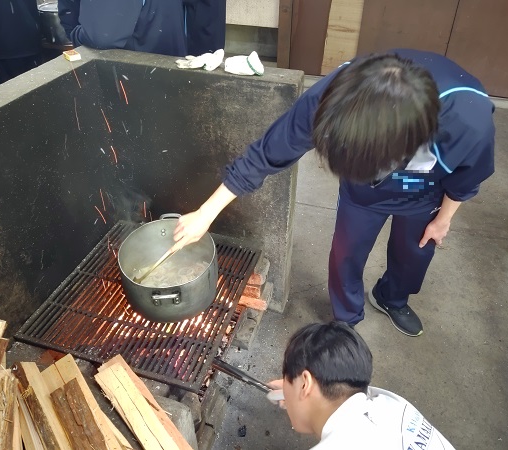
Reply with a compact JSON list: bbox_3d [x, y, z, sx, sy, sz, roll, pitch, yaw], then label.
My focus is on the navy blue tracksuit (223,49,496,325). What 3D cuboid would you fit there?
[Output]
[{"bbox_3d":[0.322,0.036,1.483,0.880,1.240,0.720,4,39,4],"label":"navy blue tracksuit"}]

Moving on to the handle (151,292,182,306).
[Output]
[{"bbox_3d":[-0.270,0.234,1.333,0.092,0.050,0.036,-3,40,-5],"label":"handle"}]

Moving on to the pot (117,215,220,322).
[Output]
[{"bbox_3d":[-0.288,0.161,1.503,0.335,0.193,0.390,-3,40,-5],"label":"pot"}]

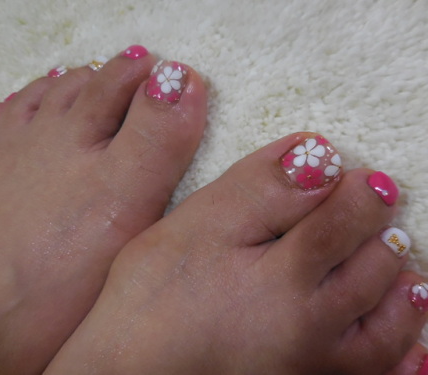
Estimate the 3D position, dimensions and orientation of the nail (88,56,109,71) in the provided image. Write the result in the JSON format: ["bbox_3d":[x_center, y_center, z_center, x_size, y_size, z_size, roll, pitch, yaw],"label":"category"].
[{"bbox_3d":[-0.058,-0.062,0.182,0.009,0.004,0.009,26,36,24],"label":"nail"}]

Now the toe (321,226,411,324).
[{"bbox_3d":[0.048,0.027,0.114,0.025,0.016,0.015,-32,60,-6],"label":"toe"}]

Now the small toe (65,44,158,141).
[{"bbox_3d":[-0.048,-0.045,0.177,0.016,0.018,0.042,26,70,24],"label":"small toe"}]

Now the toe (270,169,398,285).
[{"bbox_3d":[0.042,0.014,0.124,0.041,0.018,0.016,-32,60,-6],"label":"toe"}]

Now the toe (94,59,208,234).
[{"bbox_3d":[-0.023,-0.023,0.158,0.026,0.025,0.063,6,63,16],"label":"toe"}]

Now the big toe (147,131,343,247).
[{"bbox_3d":[0.016,0.004,0.133,0.053,0.024,0.025,-20,60,1],"label":"big toe"}]

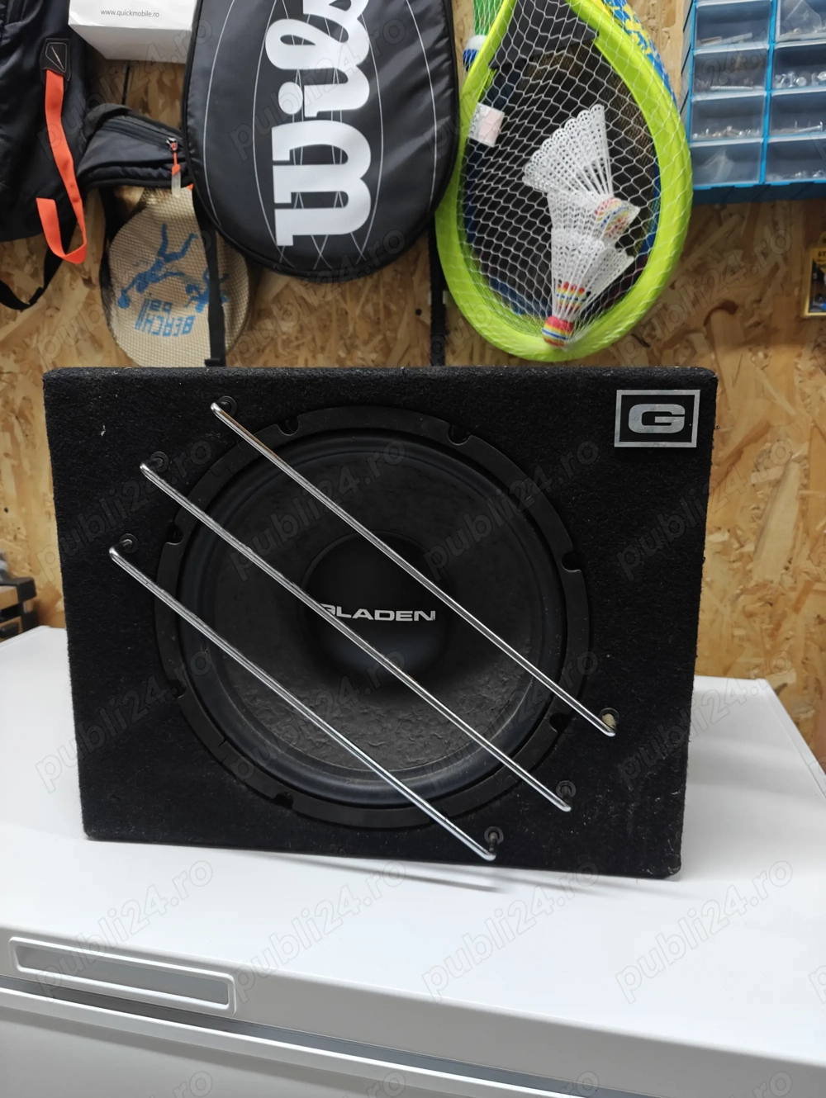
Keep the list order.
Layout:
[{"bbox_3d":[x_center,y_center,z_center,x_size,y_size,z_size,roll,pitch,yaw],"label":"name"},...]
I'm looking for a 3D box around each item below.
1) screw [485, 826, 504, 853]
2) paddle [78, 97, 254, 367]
[{"bbox_3d":[0.058,0.210,0.544,0.014,0.014,0.020,1,11,6],"label":"screw"},{"bbox_3d":[-0.298,-0.387,0.960,0.197,0.335,0.022,2,12,12],"label":"paddle"}]

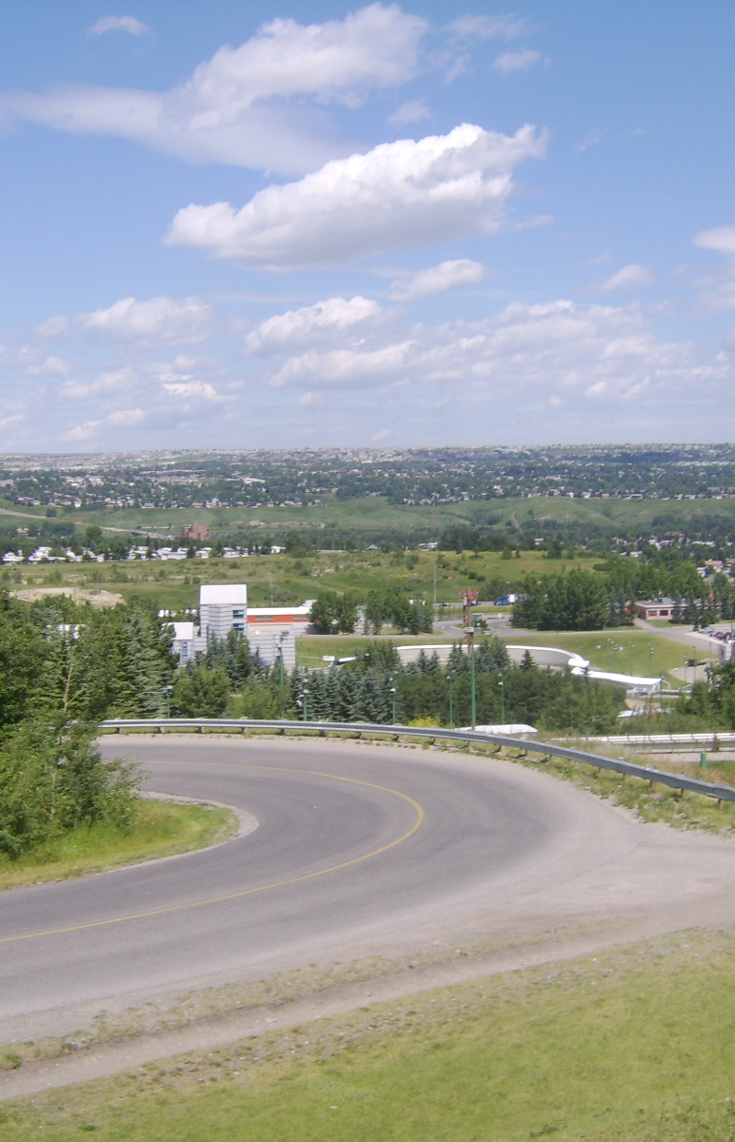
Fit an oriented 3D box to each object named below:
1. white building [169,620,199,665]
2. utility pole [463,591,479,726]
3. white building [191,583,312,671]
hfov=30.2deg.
[{"bbox_3d":[-35.467,13.934,264.000,5.300,8.800,6.000,-1,5,-8],"label":"white building"},{"bbox_3d":[11.005,9.297,145.000,1.500,14.700,0.800,-1,5,0],"label":"utility pole"},{"bbox_3d":[-23.135,10.915,272.000,22.500,15.800,17.000,-1,5,-8],"label":"white building"}]

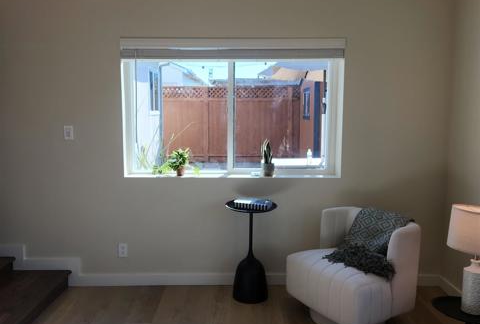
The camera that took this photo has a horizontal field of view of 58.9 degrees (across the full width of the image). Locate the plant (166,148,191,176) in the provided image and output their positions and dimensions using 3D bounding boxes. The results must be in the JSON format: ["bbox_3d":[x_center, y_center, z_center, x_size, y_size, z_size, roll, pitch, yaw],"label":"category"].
[{"bbox_3d":[-0.494,0.002,3.428,0.190,0.221,0.181,0,6,0],"label":"plant"}]

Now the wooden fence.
[{"bbox_3d":[-0.190,-0.952,10.759,3.545,1.941,0.120,0,6,0],"label":"wooden fence"}]

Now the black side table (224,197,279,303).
[{"bbox_3d":[0.087,0.668,3.201,0.387,0.716,0.387,0,6,0],"label":"black side table"}]

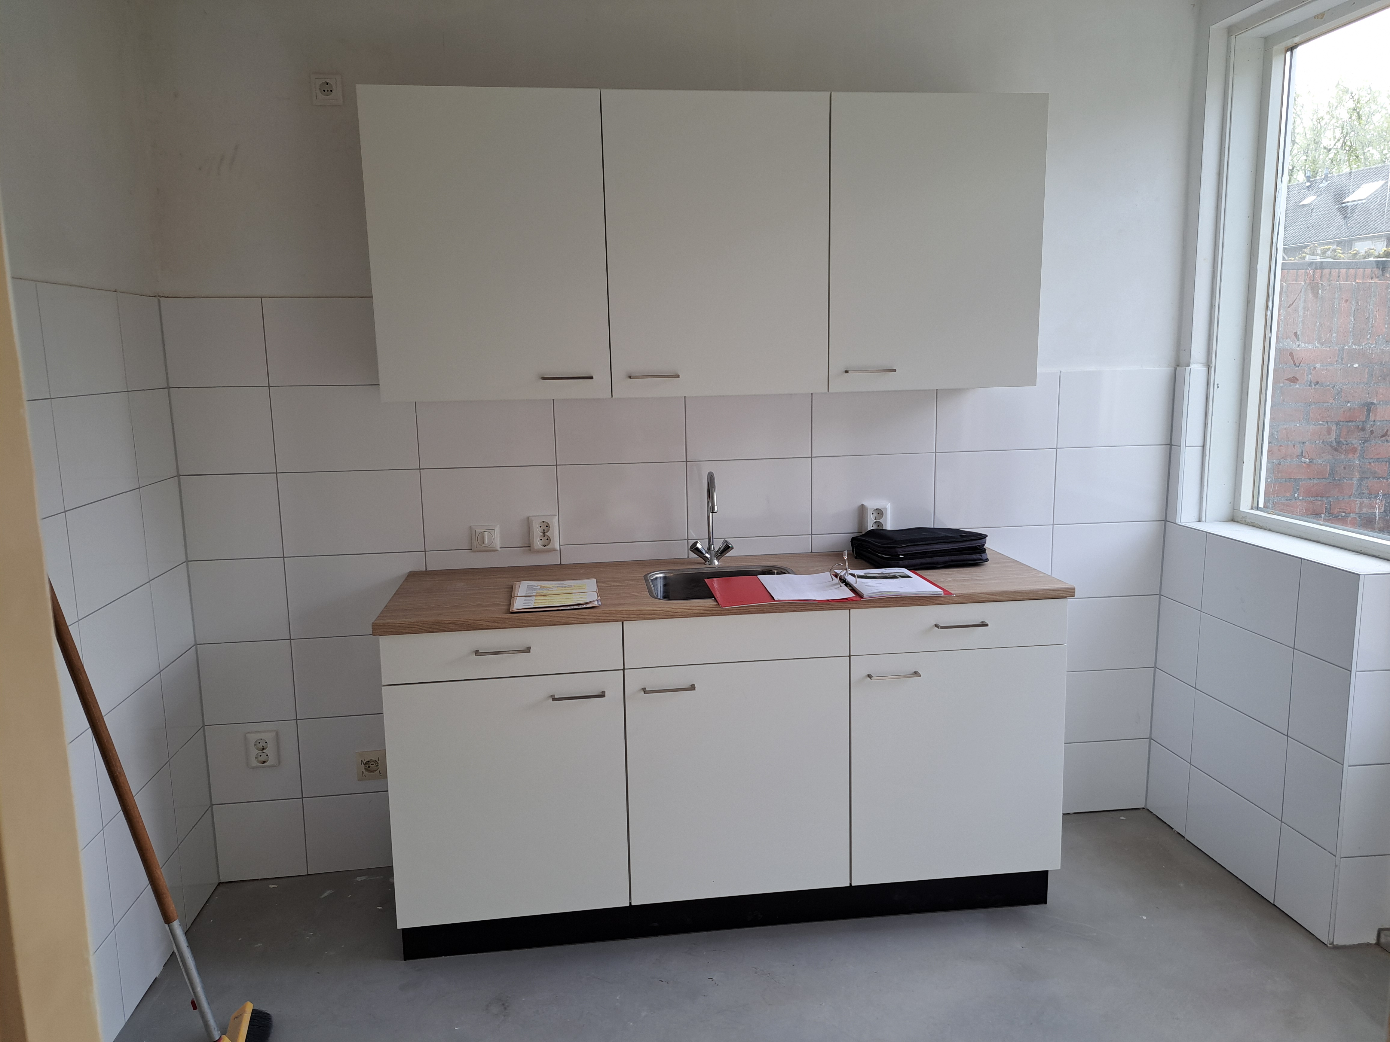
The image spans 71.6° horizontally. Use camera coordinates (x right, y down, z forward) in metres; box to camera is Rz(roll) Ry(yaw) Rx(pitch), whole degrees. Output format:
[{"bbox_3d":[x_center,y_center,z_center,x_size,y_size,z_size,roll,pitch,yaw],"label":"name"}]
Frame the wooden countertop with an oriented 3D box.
[{"bbox_3d":[0.075,0.182,2.736,1.802,0.032,0.595,-2,9,-7],"label":"wooden countertop"}]

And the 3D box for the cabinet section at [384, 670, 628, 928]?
[{"bbox_3d":[-0.510,0.670,2.753,0.600,0.652,0.573,-2,9,-7],"label":"cabinet section"}]

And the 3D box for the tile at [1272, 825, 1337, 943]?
[{"bbox_3d":[1.665,0.987,2.631,0.010,0.255,0.198,-2,9,-6],"label":"tile"}]

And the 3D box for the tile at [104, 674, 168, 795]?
[{"bbox_3d":[-1.417,0.567,2.429,0.010,0.250,0.400,-2,9,-8],"label":"tile"}]

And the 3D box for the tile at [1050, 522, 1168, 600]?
[{"bbox_3d":[1.369,0.134,3.205,0.390,0.249,0.010,-2,9,-7],"label":"tile"}]

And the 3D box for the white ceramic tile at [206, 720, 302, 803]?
[{"bbox_3d":[-1.334,0.729,2.923,0.268,0.249,0.014,-2,10,-7],"label":"white ceramic tile"}]

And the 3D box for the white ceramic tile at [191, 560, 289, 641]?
[{"bbox_3d":[-1.360,0.240,2.886,0.265,0.250,0.010,-2,10,-7],"label":"white ceramic tile"}]

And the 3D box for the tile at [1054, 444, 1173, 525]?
[{"bbox_3d":[1.356,-0.114,3.140,0.390,0.249,0.014,-2,10,-7],"label":"tile"}]

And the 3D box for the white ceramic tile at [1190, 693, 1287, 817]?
[{"bbox_3d":[1.621,0.686,2.878,0.014,0.249,0.395,-2,10,-7],"label":"white ceramic tile"}]

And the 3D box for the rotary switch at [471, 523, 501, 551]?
[{"bbox_3d":[-0.627,0.054,2.883,0.080,0.080,0.030,-2,10,-7],"label":"rotary switch"}]

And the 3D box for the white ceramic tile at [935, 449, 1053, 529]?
[{"bbox_3d":[0.961,-0.099,3.090,0.396,0.249,0.014,-2,10,-7],"label":"white ceramic tile"}]

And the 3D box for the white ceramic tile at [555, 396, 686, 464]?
[{"bbox_3d":[-0.222,-0.300,2.900,0.396,0.249,0.014,-2,10,-7],"label":"white ceramic tile"}]

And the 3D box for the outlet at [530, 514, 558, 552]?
[{"bbox_3d":[-0.459,0.038,2.933,0.082,0.108,0.020,-2,9,-7],"label":"outlet"}]

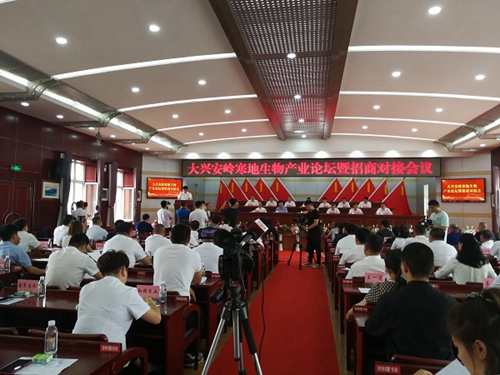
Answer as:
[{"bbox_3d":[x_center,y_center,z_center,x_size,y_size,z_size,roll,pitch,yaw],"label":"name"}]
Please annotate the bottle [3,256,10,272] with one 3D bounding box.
[{"bbox_3d":[-3.044,0.967,4.900,0.068,0.212,0.068,0,-3,9],"label":"bottle"}]

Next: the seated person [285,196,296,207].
[{"bbox_3d":[1.700,1.008,16.414,0.480,1.210,0.700,0,-3,10],"label":"seated person"}]

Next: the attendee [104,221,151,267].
[{"bbox_3d":[-1.461,1.081,4.755,0.530,1.290,0.750,0,-3,10],"label":"attendee"}]

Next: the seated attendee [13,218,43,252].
[{"bbox_3d":[-4.089,1.230,7.200,0.540,1.300,0.720,0,-3,21],"label":"seated attendee"}]

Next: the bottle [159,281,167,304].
[{"bbox_3d":[-0.686,0.810,3.076,0.063,0.178,0.063,0,-3,10],"label":"bottle"}]

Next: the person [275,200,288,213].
[{"bbox_3d":[1.209,1.115,14.764,0.500,1.230,0.700,0,-3,10],"label":"person"}]

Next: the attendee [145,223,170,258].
[{"bbox_3d":[-1.513,1.248,6.450,0.530,1.260,0.700,0,-3,9],"label":"attendee"}]

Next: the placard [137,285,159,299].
[{"bbox_3d":[-0.809,0.838,3.115,0.185,0.105,0.060,0,-3,10],"label":"placard"}]

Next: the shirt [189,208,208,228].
[{"bbox_3d":[-1.530,0.930,11.700,0.520,0.660,0.340,0,-3,19],"label":"shirt"}]

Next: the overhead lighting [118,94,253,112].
[{"bbox_3d":[-1.625,-2.135,9.851,3.640,0.320,0.200,0,-3,9],"label":"overhead lighting"}]

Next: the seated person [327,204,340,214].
[{"bbox_3d":[3.102,1.168,14.445,0.520,1.160,0.700,0,-3,10],"label":"seated person"}]

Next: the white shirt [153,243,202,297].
[{"bbox_3d":[-0.734,0.861,3.950,0.490,0.610,0.340,0,-3,9],"label":"white shirt"}]

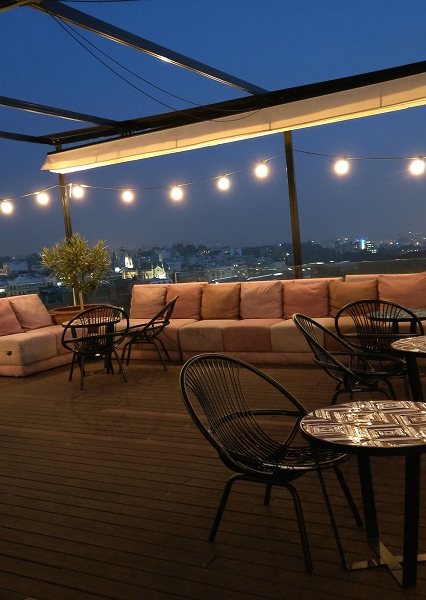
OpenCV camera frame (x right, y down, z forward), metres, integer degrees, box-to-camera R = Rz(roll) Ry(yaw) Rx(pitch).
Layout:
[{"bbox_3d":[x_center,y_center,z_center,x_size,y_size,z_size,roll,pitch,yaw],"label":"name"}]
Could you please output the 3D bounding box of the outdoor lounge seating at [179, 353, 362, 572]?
[{"bbox_3d":[0.266,0.724,3.269,0.818,0.888,0.755,0,7,38],"label":"outdoor lounge seating"}]

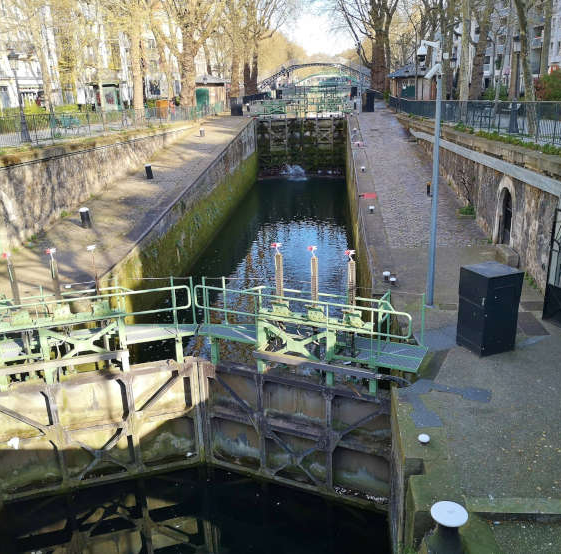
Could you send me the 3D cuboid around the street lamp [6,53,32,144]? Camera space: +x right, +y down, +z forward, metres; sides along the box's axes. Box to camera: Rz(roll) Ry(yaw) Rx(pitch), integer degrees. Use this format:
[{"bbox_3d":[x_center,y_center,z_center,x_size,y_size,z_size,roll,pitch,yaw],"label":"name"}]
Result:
[{"bbox_3d":[-10.384,-7.155,23.007,0.480,3.450,0.480,0,17,6],"label":"street lamp"}]

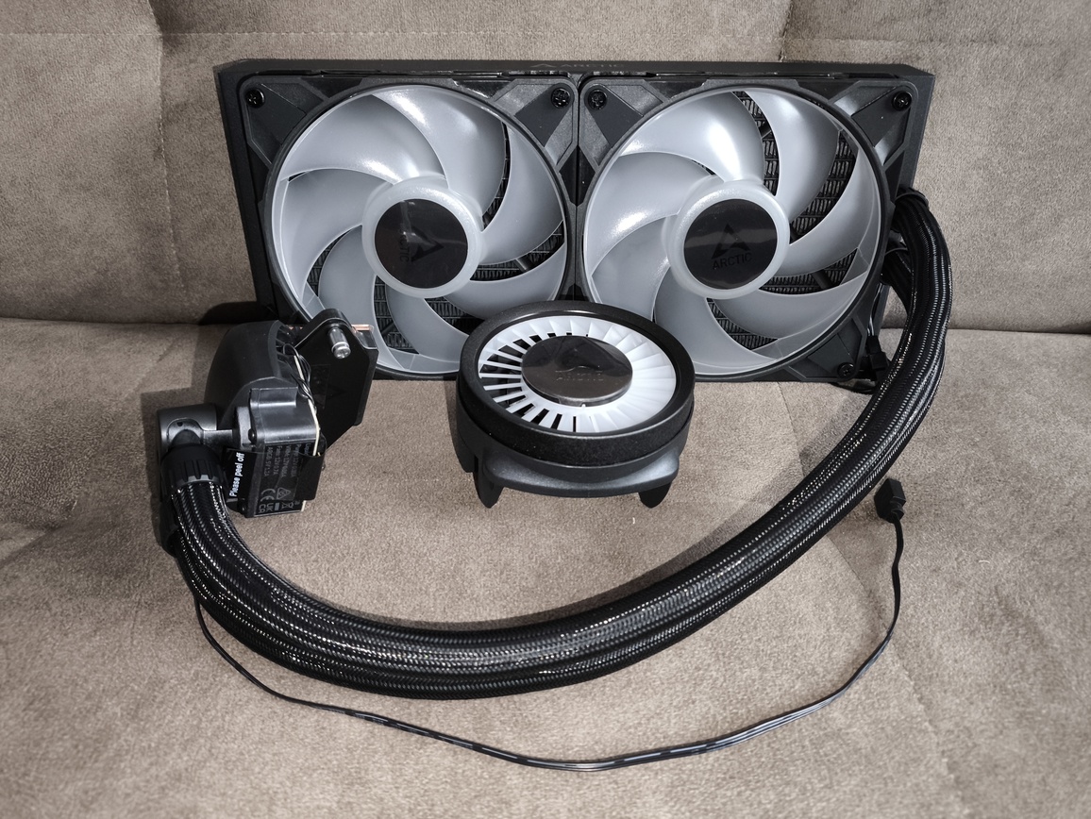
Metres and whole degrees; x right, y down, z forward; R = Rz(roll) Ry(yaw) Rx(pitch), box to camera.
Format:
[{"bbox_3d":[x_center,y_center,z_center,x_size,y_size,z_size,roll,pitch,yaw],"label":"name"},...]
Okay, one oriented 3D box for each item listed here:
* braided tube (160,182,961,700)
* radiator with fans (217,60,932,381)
[{"bbox_3d":[0.020,-0.007,0.314,0.315,0.087,0.232,0,40,0],"label":"braided tube"},{"bbox_3d":[0.014,-0.089,0.383,0.315,0.139,0.064,0,30,0],"label":"radiator with fans"}]

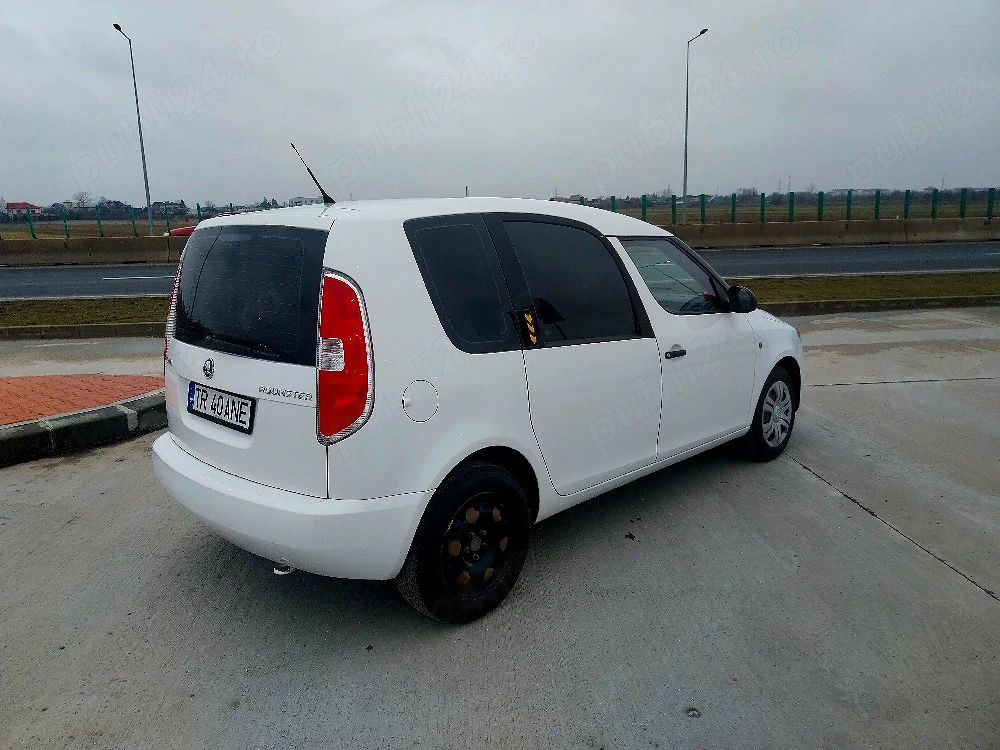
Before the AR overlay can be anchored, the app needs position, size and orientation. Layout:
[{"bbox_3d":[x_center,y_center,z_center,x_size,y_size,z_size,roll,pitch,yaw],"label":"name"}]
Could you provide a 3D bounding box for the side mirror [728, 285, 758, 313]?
[{"bbox_3d":[1.326,-0.411,4.074,0.180,0.145,0.120,9,15,44],"label":"side mirror"}]

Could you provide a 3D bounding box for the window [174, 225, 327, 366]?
[{"bbox_3d":[-1.028,-0.333,2.914,1.190,0.500,0.124,9,-3,44],"label":"window"}]

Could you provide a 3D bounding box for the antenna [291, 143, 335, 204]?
[{"bbox_3d":[-0.767,-0.829,3.104,0.035,0.240,0.200,9,15,44],"label":"antenna"}]

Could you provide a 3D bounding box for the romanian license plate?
[{"bbox_3d":[-1.093,0.119,2.919,0.530,0.125,0.020,9,3,44],"label":"romanian license plate"}]

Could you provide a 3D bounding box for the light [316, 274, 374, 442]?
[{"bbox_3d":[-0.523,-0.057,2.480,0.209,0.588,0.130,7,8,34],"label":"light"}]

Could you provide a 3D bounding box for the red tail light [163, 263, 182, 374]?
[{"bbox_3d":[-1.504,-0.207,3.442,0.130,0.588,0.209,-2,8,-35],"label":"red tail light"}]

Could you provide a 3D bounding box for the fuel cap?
[{"bbox_3d":[-0.274,0.092,2.579,0.143,0.143,0.025,-11,11,-39],"label":"fuel cap"}]

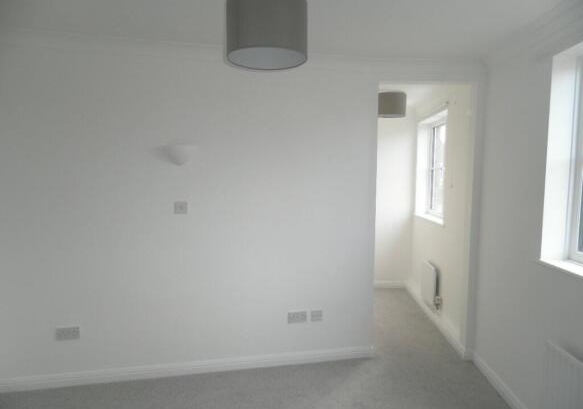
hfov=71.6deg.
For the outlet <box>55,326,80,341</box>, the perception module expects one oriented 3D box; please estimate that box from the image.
[{"bbox_3d":[-1.495,0.867,2.701,0.147,0.087,0.012,-1,5,-12],"label":"outlet"}]

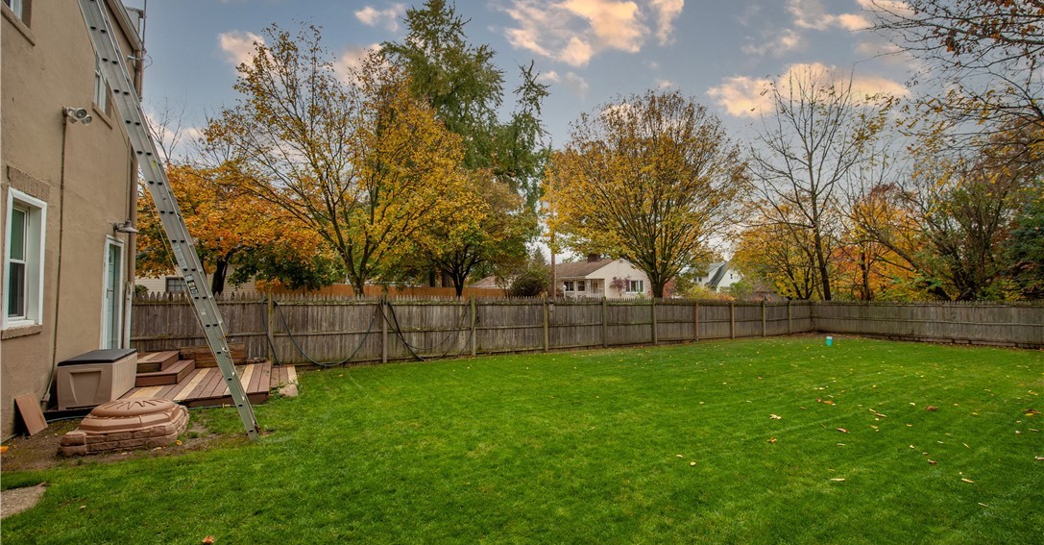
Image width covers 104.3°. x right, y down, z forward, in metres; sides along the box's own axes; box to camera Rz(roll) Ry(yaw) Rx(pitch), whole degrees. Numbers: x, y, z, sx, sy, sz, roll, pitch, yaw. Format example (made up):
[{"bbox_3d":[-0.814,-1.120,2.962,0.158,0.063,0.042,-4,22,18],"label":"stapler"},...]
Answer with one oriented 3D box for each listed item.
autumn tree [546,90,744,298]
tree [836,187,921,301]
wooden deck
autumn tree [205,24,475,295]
[{"bbox_3d":[6.685,-3.513,22.305,10.268,12.494,10.268,-1,-4,17],"label":"autumn tree"},{"bbox_3d":[21.968,-1.087,25.165,4.705,8.323,4.705,-3,-5,41],"label":"tree"},{"bbox_3d":[-5.366,1.955,7.001,2.550,0.200,3.100,2,-4,-31],"label":"wooden deck"},{"bbox_3d":[-6.955,-3.531,15.781,9.154,11.813,9.154,2,-4,-24],"label":"autumn tree"}]

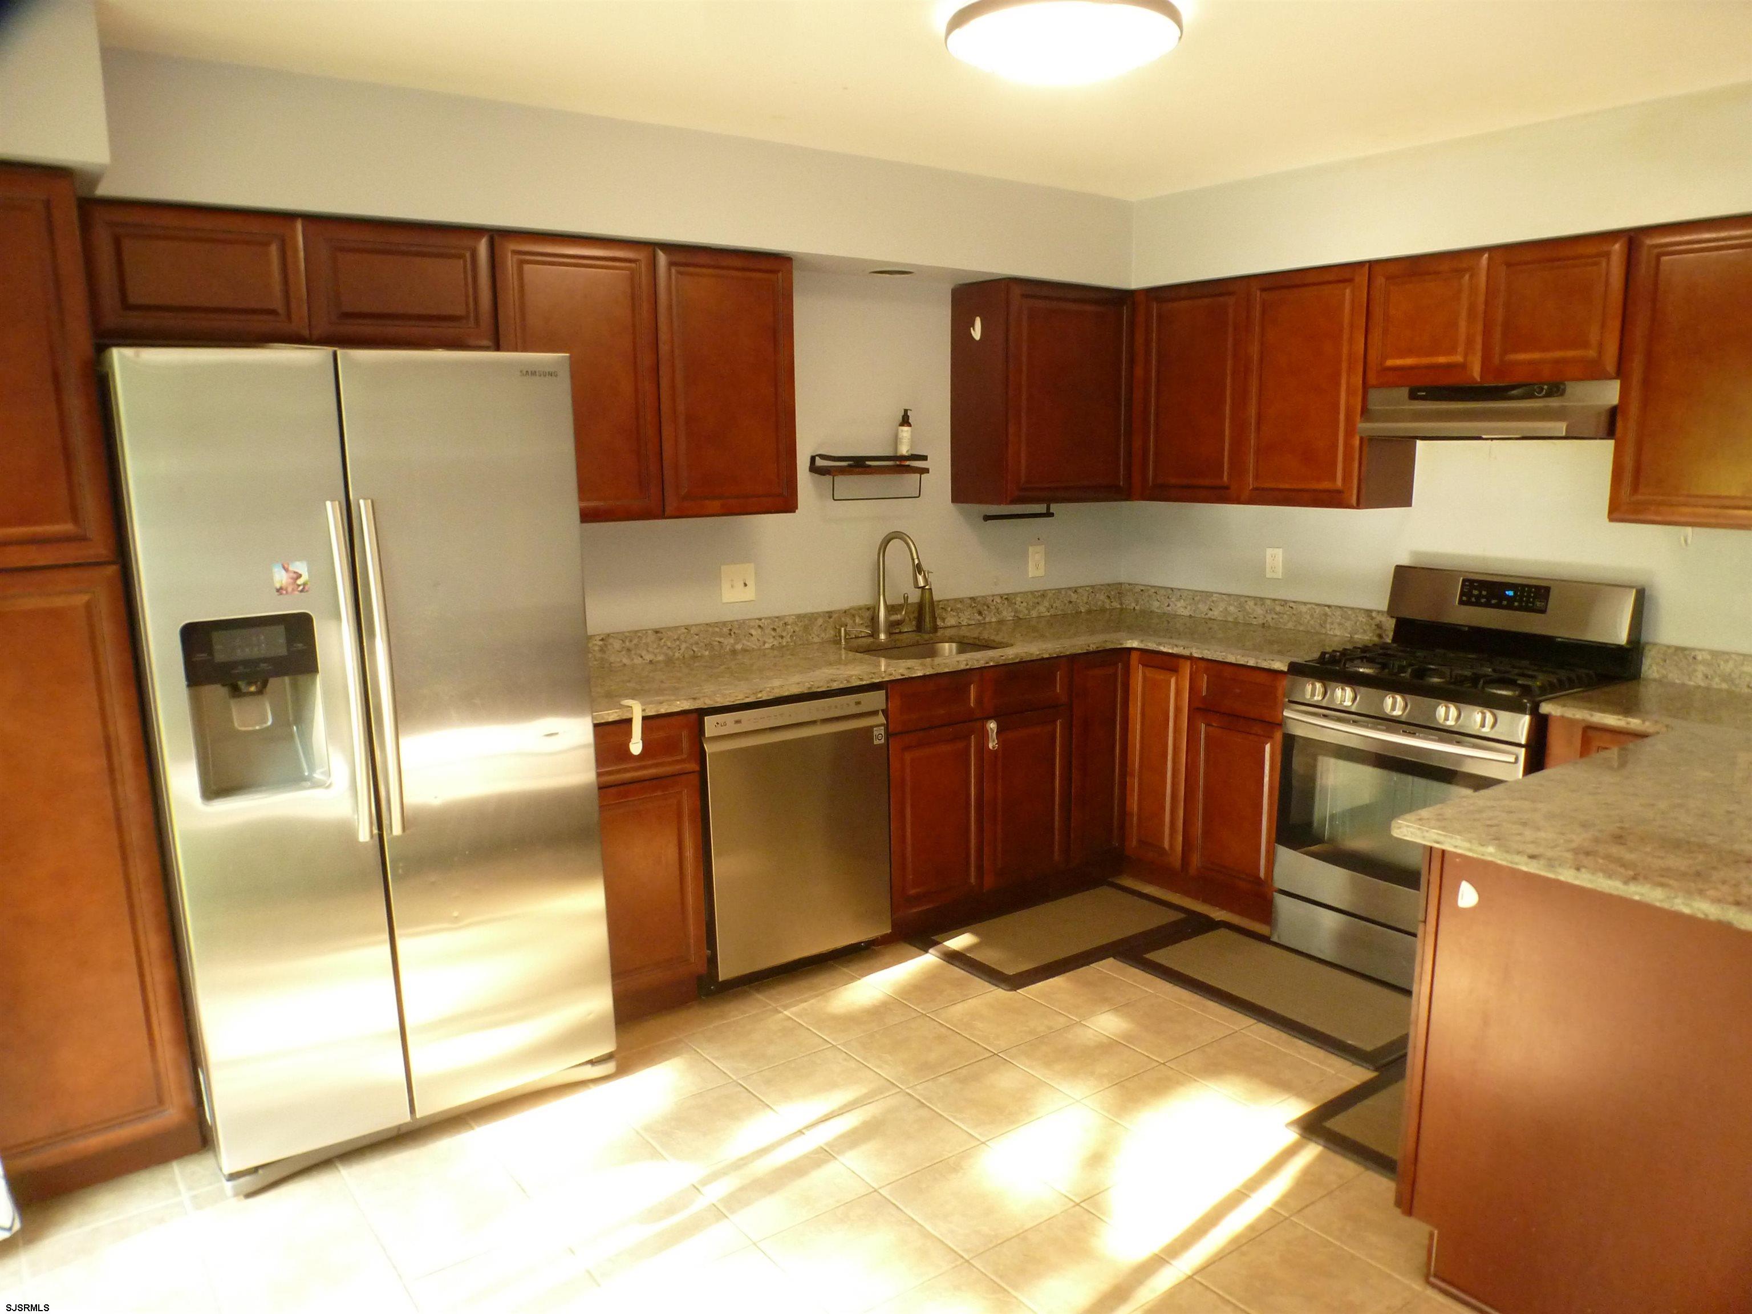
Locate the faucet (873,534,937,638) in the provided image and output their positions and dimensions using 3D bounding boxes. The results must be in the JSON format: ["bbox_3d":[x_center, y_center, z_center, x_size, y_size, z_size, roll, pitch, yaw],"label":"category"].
[{"bbox_3d":[0.116,-0.255,4.337,0.130,0.382,0.248,-7,12,-35],"label":"faucet"}]

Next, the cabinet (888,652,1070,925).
[{"bbox_3d":[0.168,0.422,4.239,0.767,0.866,0.625,-8,12,-34],"label":"cabinet"}]

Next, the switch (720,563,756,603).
[{"bbox_3d":[-0.455,-0.245,4.057,0.119,0.118,0.014,-8,12,-34],"label":"switch"}]

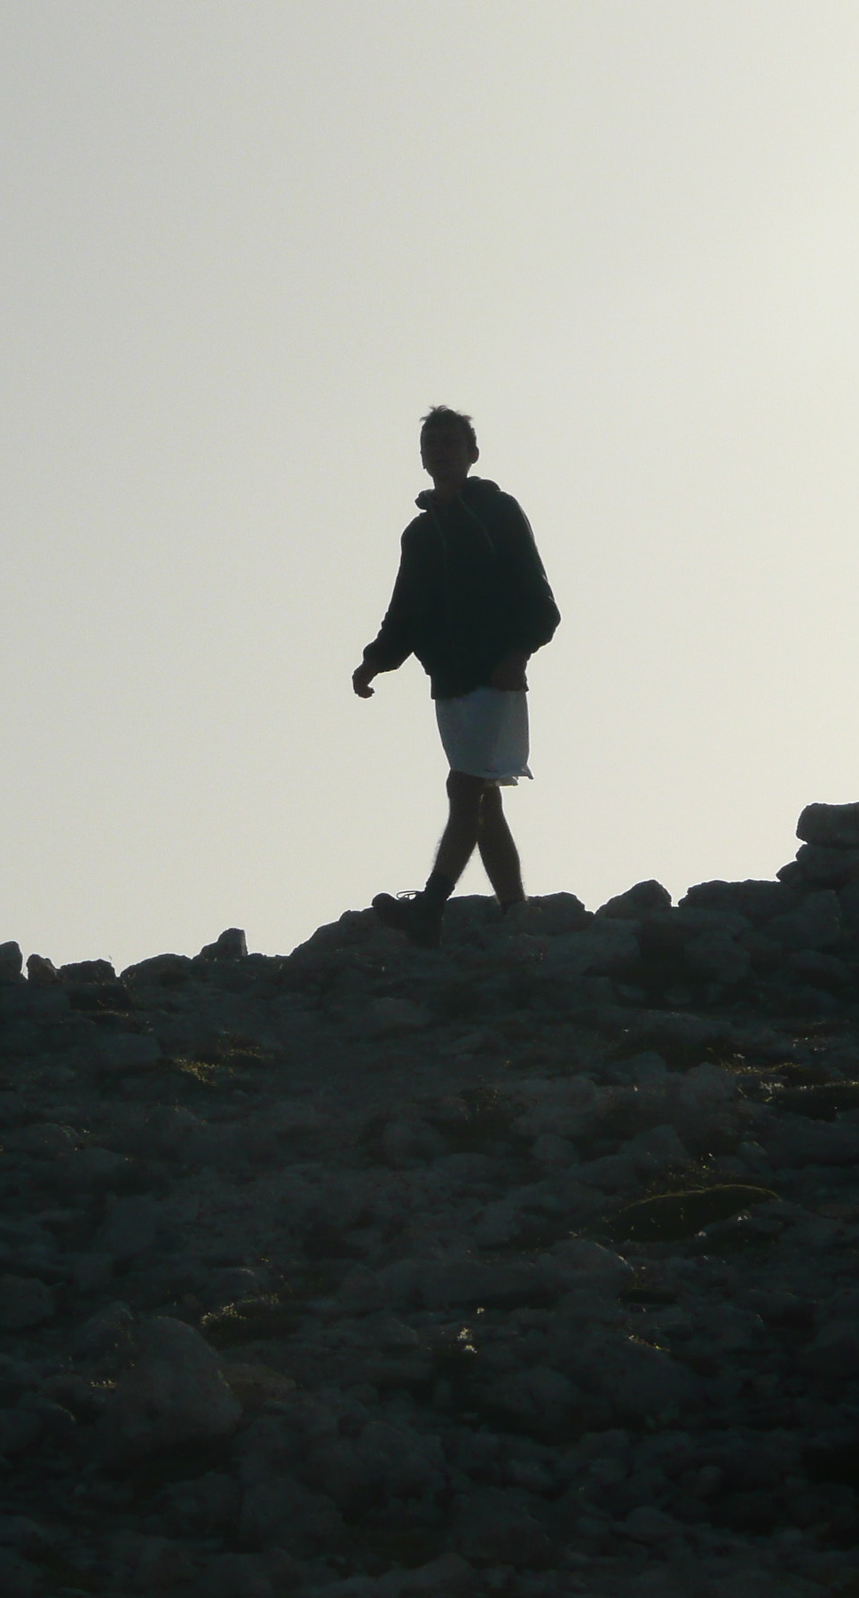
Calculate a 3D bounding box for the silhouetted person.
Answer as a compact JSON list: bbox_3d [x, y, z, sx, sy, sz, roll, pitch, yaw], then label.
[{"bbox_3d":[0.082,-0.385,31.000,0.580,1.770,0.600,-11,-13,34],"label":"silhouetted person"}]

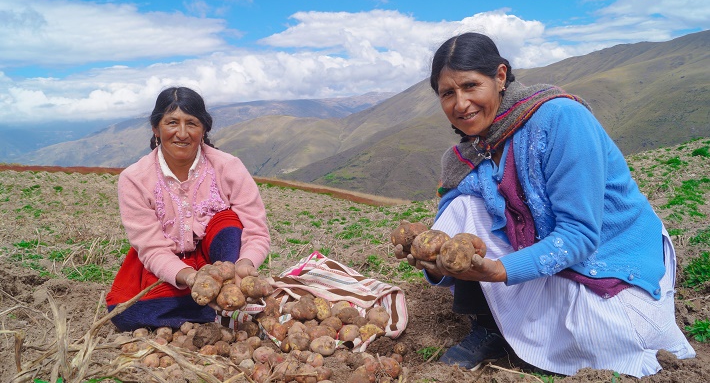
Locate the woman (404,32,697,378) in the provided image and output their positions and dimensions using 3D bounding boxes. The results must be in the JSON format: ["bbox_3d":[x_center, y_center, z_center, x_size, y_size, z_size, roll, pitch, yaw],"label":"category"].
[{"bbox_3d":[0.505,0.036,1.375,0.690,0.860,0.515,-5,9,-33],"label":"woman"}]

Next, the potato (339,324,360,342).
[{"bbox_3d":[-0.015,0.389,1.463,0.060,0.051,0.056,0,8,0],"label":"potato"}]

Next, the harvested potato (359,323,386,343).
[{"bbox_3d":[0.046,0.397,1.500,0.068,0.053,0.056,0,8,2],"label":"harvested potato"}]

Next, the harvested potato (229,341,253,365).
[{"bbox_3d":[-0.295,0.420,1.380,0.062,0.059,0.058,0,3,0],"label":"harvested potato"}]

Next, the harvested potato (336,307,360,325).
[{"bbox_3d":[-0.020,0.359,1.524,0.069,0.054,0.060,0,8,0],"label":"harvested potato"}]

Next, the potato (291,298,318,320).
[{"bbox_3d":[-0.148,0.343,1.560,0.080,0.062,0.065,0,3,0],"label":"potato"}]

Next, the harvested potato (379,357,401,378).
[{"bbox_3d":[0.085,0.432,1.308,0.057,0.050,0.054,0,8,0],"label":"harvested potato"}]

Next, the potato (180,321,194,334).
[{"bbox_3d":[-0.510,0.414,1.620,0.042,0.037,0.040,0,3,0],"label":"potato"}]

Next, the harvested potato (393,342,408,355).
[{"bbox_3d":[0.128,0.437,1.480,0.038,0.035,0.038,1,8,5],"label":"harvested potato"}]

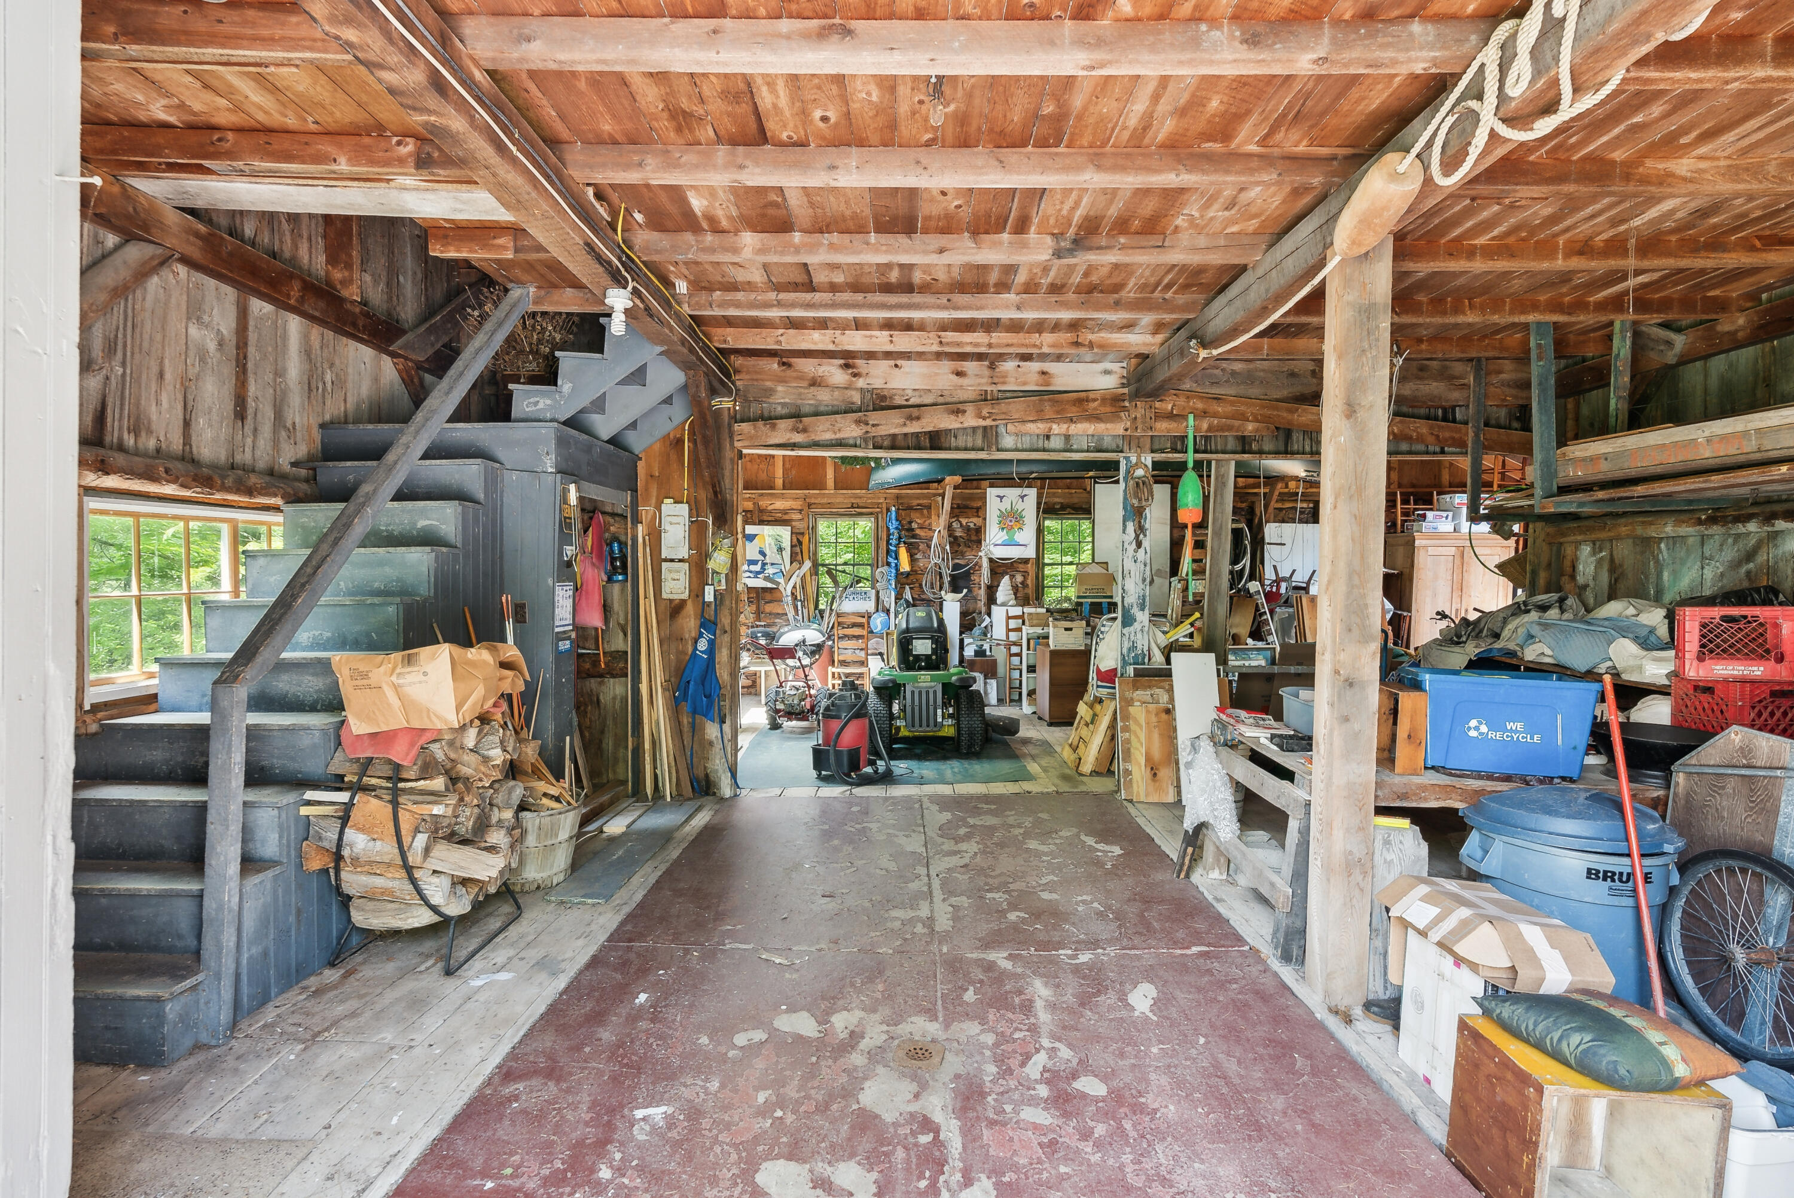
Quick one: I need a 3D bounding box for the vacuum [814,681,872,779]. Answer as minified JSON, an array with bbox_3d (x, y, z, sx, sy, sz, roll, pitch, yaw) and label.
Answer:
[{"bbox_3d":[-0.388,0.943,6.100,0.400,0.650,0.420,0,2,-16],"label":"vacuum"}]

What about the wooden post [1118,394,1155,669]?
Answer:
[{"bbox_3d":[1.541,-0.013,5.469,0.190,2.560,0.190,1,2,1],"label":"wooden post"}]

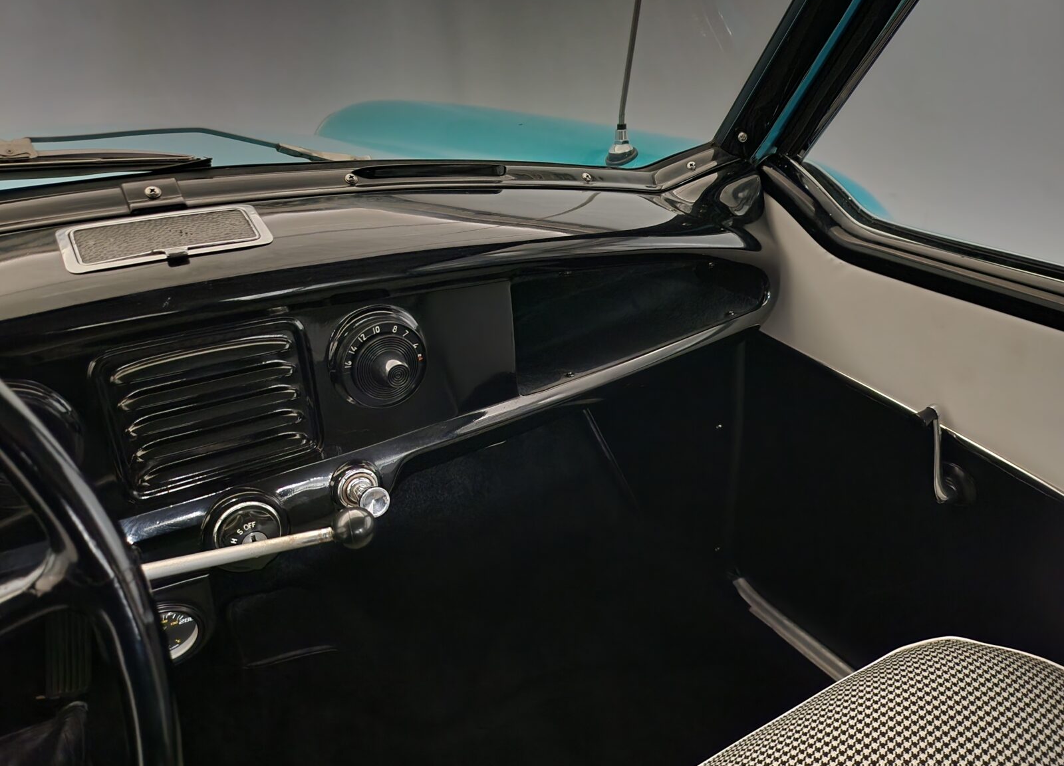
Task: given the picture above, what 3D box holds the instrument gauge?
[{"bbox_3d":[-0.297,0.199,0.594,0.058,0.058,0.030,-15,30,-25],"label":"instrument gauge"}]

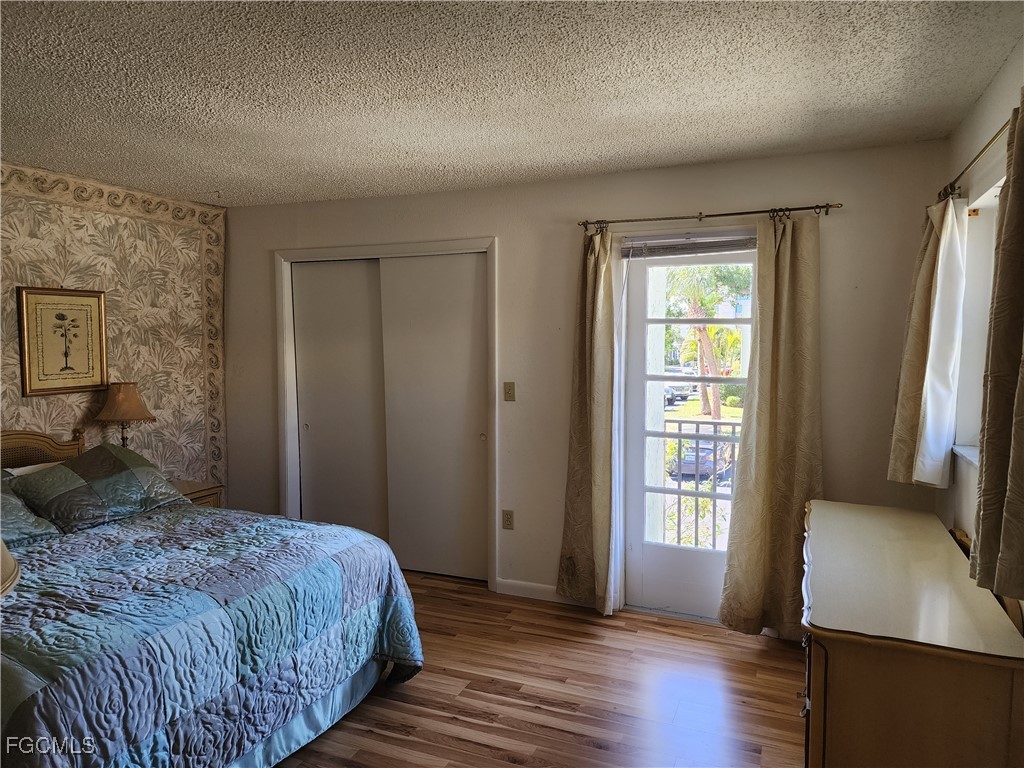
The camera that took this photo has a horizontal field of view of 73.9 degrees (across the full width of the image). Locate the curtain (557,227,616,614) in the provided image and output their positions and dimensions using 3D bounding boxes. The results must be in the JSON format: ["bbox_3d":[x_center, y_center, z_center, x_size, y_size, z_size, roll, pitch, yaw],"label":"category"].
[{"bbox_3d":[0.412,0.221,3.811,0.330,2.080,0.130,1,4,22],"label":"curtain"}]

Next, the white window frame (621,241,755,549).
[{"bbox_3d":[0.998,0.069,3.747,0.750,1.740,0.070,1,4,22],"label":"white window frame"}]

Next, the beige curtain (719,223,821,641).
[{"bbox_3d":[1.319,0.238,3.453,0.450,2.100,0.140,1,4,22],"label":"beige curtain"}]

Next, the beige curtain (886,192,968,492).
[{"bbox_3d":[1.727,-0.163,2.829,0.180,1.180,0.340,1,4,22],"label":"beige curtain"}]

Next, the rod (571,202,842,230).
[{"bbox_3d":[0.978,-0.865,3.517,1.330,0.045,0.085,1,4,22],"label":"rod"}]

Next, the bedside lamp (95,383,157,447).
[{"bbox_3d":[-2.171,0.327,3.839,0.300,0.660,0.300,1,4,22],"label":"bedside lamp"}]

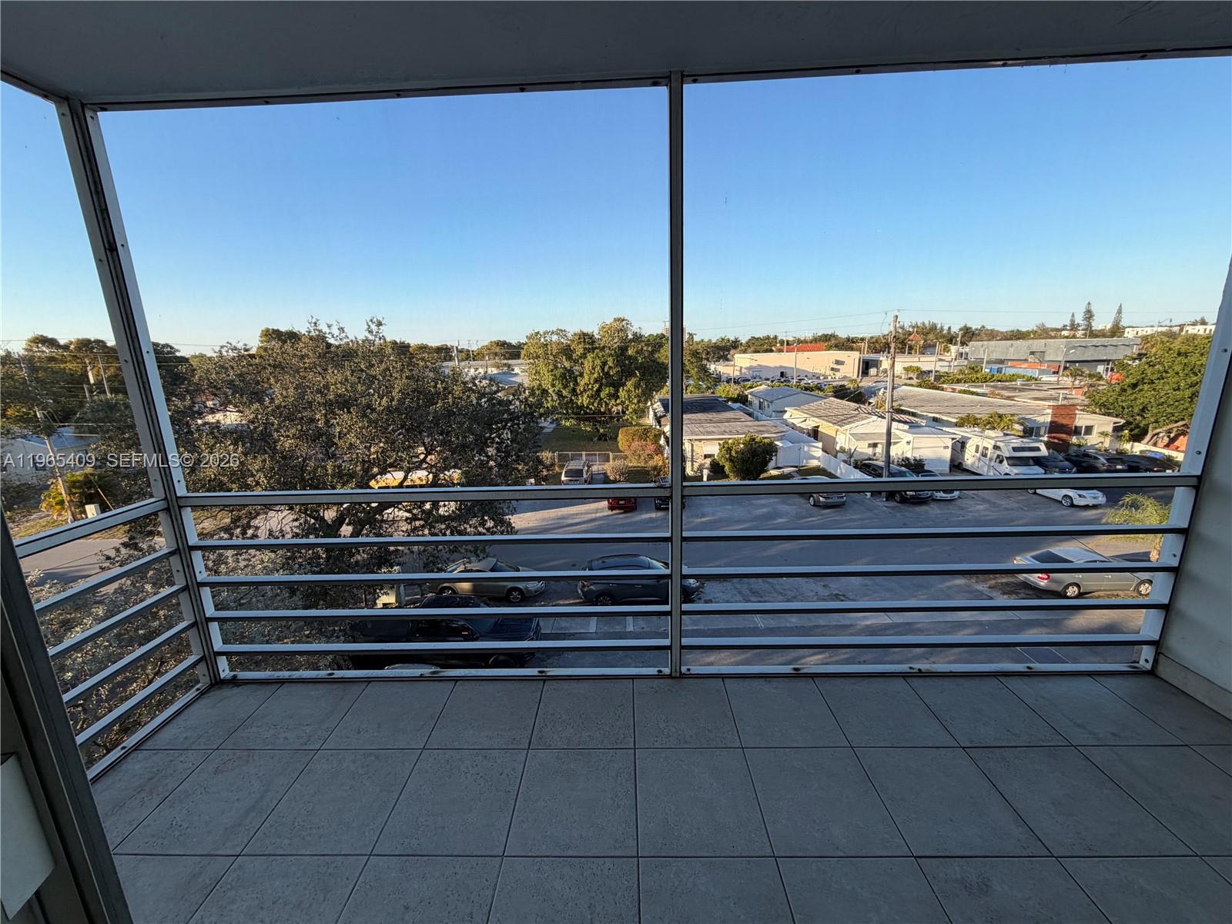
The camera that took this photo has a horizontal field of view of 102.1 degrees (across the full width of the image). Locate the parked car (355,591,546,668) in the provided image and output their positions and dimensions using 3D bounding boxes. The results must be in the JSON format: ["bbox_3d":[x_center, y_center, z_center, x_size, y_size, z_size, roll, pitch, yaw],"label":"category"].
[{"bbox_3d":[-4.956,5.182,14.979,5.300,1.800,1.950,-2,13,0],"label":"parked car"}]

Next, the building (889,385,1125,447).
[{"bbox_3d":[33.878,-4.817,49.100,10.800,3.700,21.600,-2,13,-1],"label":"building"}]

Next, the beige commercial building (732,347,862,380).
[{"bbox_3d":[45.345,-25.499,131.166,30.500,6.200,15.000,0,13,8],"label":"beige commercial building"}]

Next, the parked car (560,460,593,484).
[{"bbox_3d":[-2.764,0.958,35.625,1.830,1.720,4.750,-1,13,0],"label":"parked car"}]

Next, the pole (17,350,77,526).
[{"bbox_3d":[-31.893,-1.174,28.023,0.330,9.750,0.330,-2,13,0],"label":"pole"}]

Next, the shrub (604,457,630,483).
[{"bbox_3d":[0.121,0.582,37.790,1.900,1.600,1.800,-1,14,1],"label":"shrub"}]

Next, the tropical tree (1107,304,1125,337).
[{"bbox_3d":[220.114,-58.380,218.769,6.500,21.000,6.500,-2,13,0],"label":"tropical tree"}]

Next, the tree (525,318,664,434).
[{"bbox_3d":[-1.495,-9.294,55.892,15.200,12.300,13.000,-1,13,1],"label":"tree"}]

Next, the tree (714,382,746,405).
[{"bbox_3d":[17.196,-9.640,74.000,4.700,3.700,4.300,-1,13,1],"label":"tree"}]

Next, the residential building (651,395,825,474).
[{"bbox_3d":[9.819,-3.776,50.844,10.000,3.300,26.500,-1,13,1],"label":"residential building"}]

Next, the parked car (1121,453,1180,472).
[{"bbox_3d":[36.825,0.212,35.000,1.830,1.430,4.750,0,13,5],"label":"parked car"}]

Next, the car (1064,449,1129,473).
[{"bbox_3d":[31.612,-0.027,33.361,1.850,1.620,4.600,-2,13,0],"label":"car"}]

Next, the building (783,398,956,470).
[{"bbox_3d":[22.143,-3.171,46.467,7.800,3.500,19.500,-1,13,1],"label":"building"}]

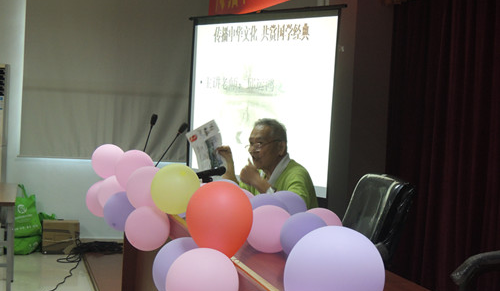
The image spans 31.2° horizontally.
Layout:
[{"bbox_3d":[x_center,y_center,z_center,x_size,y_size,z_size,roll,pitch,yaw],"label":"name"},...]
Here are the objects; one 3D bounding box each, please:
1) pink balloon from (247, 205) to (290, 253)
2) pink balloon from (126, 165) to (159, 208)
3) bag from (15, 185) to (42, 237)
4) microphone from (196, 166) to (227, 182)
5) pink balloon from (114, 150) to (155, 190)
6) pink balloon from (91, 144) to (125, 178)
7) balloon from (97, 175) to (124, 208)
[{"bbox_3d":[0.073,0.322,3.450,0.181,0.188,0.181,2,2,-13],"label":"pink balloon"},{"bbox_3d":[-0.466,0.202,4.150,0.211,0.219,0.211,2,2,-13],"label":"pink balloon"},{"bbox_3d":[-2.056,0.632,8.200,0.330,0.540,0.200,2,2,-13],"label":"bag"},{"bbox_3d":[-0.215,0.151,4.650,0.200,0.070,0.055,-16,5,-7],"label":"microphone"},{"bbox_3d":[-0.620,0.134,4.850,0.214,0.222,0.214,2,2,-13],"label":"pink balloon"},{"bbox_3d":[-0.837,0.095,5.300,0.204,0.212,0.204,2,2,-13],"label":"pink balloon"},{"bbox_3d":[-0.766,0.282,5.100,0.211,0.219,0.211,2,2,-13],"label":"balloon"}]

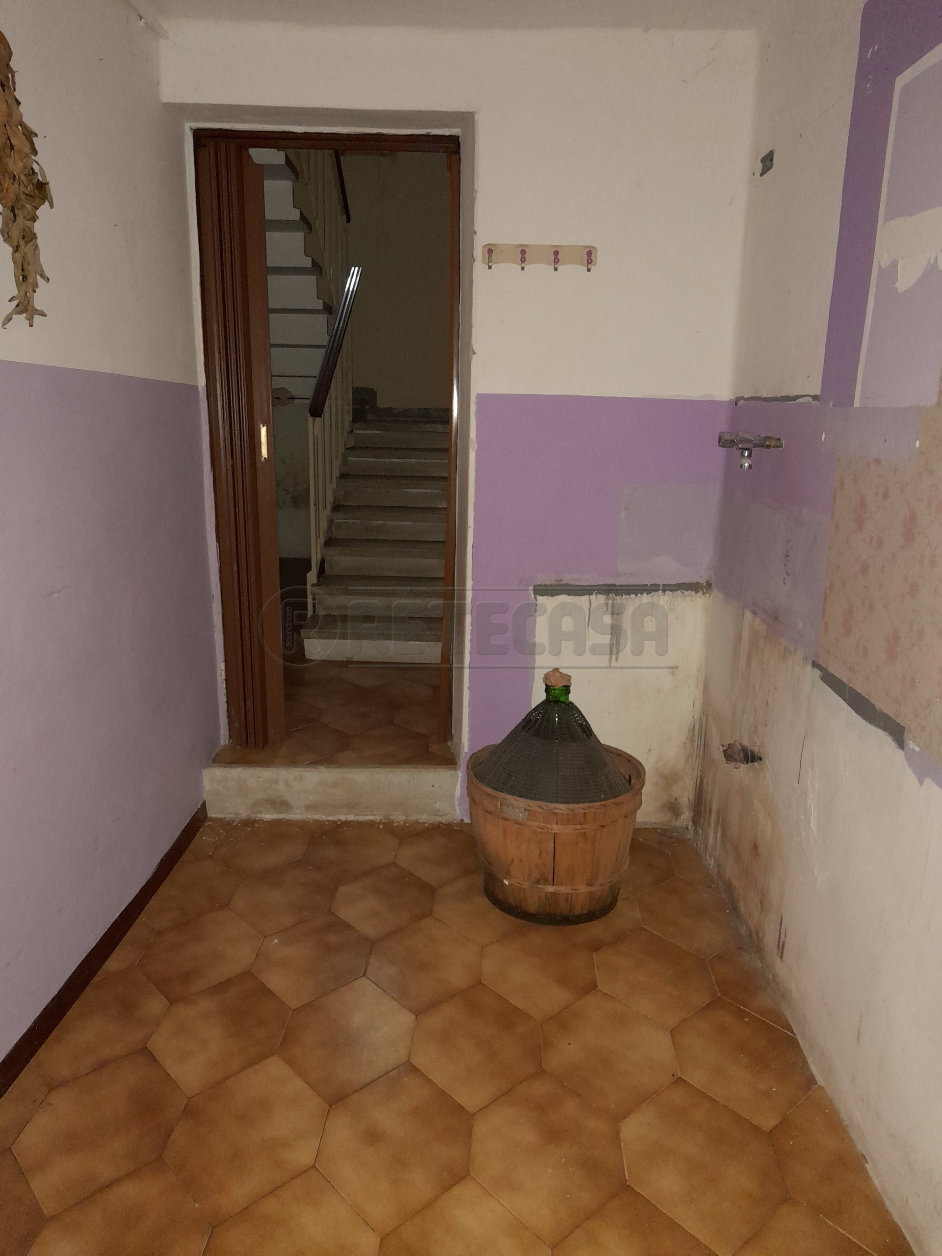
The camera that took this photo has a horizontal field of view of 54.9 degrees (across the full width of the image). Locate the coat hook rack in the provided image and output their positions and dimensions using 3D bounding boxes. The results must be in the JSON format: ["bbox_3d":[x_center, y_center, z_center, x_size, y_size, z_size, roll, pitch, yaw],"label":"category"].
[{"bbox_3d":[0.213,-1.142,2.799,0.358,0.082,0.045,1,14,1],"label":"coat hook rack"}]

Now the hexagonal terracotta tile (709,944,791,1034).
[{"bbox_3d":[0.757,0.973,2.508,0.173,0.012,0.470,2,14,2],"label":"hexagonal terracotta tile"}]

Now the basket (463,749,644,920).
[{"bbox_3d":[0.250,0.608,2.731,0.520,0.386,0.520,1,14,0],"label":"basket"}]

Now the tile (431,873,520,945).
[{"bbox_3d":[0.046,0.821,2.679,0.299,0.012,0.444,2,14,2],"label":"tile"}]

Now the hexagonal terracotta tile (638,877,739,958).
[{"bbox_3d":[0.681,0.894,2.819,0.307,0.012,0.470,2,14,2],"label":"hexagonal terracotta tile"}]

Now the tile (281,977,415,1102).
[{"bbox_3d":[-0.291,0.978,2.166,0.308,0.015,0.458,2,14,2],"label":"tile"}]

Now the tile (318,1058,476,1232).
[{"bbox_3d":[-0.151,1.056,1.860,0.308,0.015,0.458,2,14,2],"label":"tile"}]

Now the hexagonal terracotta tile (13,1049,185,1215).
[{"bbox_3d":[-0.793,1.071,1.956,0.317,0.012,0.470,2,14,2],"label":"hexagonal terracotta tile"}]

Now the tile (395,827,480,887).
[{"bbox_3d":[-0.089,0.746,2.976,0.299,0.012,0.444,2,14,2],"label":"tile"}]

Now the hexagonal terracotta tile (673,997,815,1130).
[{"bbox_3d":[0.629,1.007,2.122,0.307,0.015,0.458,2,14,2],"label":"hexagonal terracotta tile"}]

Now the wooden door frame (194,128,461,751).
[{"bbox_3d":[-0.477,-0.580,3.176,0.850,2.090,0.110,1,14,0],"label":"wooden door frame"}]

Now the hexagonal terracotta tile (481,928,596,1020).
[{"bbox_3d":[0.181,0.896,2.381,0.299,0.012,0.444,2,14,2],"label":"hexagonal terracotta tile"}]

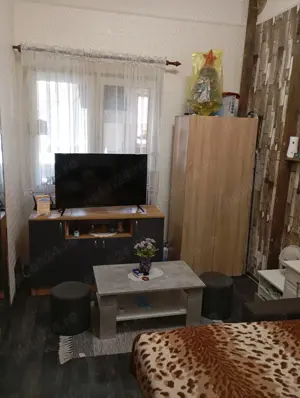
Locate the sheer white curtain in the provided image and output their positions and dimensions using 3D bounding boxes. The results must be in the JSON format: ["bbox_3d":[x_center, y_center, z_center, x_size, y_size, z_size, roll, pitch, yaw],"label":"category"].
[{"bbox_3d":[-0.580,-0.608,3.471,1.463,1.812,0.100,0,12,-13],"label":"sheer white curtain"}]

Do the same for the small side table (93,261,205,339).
[{"bbox_3d":[-0.033,0.879,2.899,0.893,0.403,0.556,-1,12,-14],"label":"small side table"}]

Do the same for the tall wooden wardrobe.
[{"bbox_3d":[0.713,-0.027,3.911,0.788,1.842,0.572,0,11,-12],"label":"tall wooden wardrobe"}]

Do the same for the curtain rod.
[{"bbox_3d":[-0.494,-1.470,3.332,1.708,0.060,0.080,0,12,-13],"label":"curtain rod"}]

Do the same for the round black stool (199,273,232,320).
[{"bbox_3d":[0.621,0.912,3.046,0.292,0.333,0.292,2,11,0],"label":"round black stool"}]

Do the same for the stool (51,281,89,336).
[{"bbox_3d":[-0.668,0.925,2.752,0.319,0.322,0.319,0,12,-13],"label":"stool"}]

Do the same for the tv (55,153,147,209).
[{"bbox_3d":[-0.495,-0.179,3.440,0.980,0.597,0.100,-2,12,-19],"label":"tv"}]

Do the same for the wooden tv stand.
[{"bbox_3d":[-0.560,0.535,3.512,1.356,0.797,0.432,0,12,-13],"label":"wooden tv stand"}]

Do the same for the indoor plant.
[{"bbox_3d":[-0.026,0.516,2.888,0.202,0.313,0.202,0,12,-13],"label":"indoor plant"}]

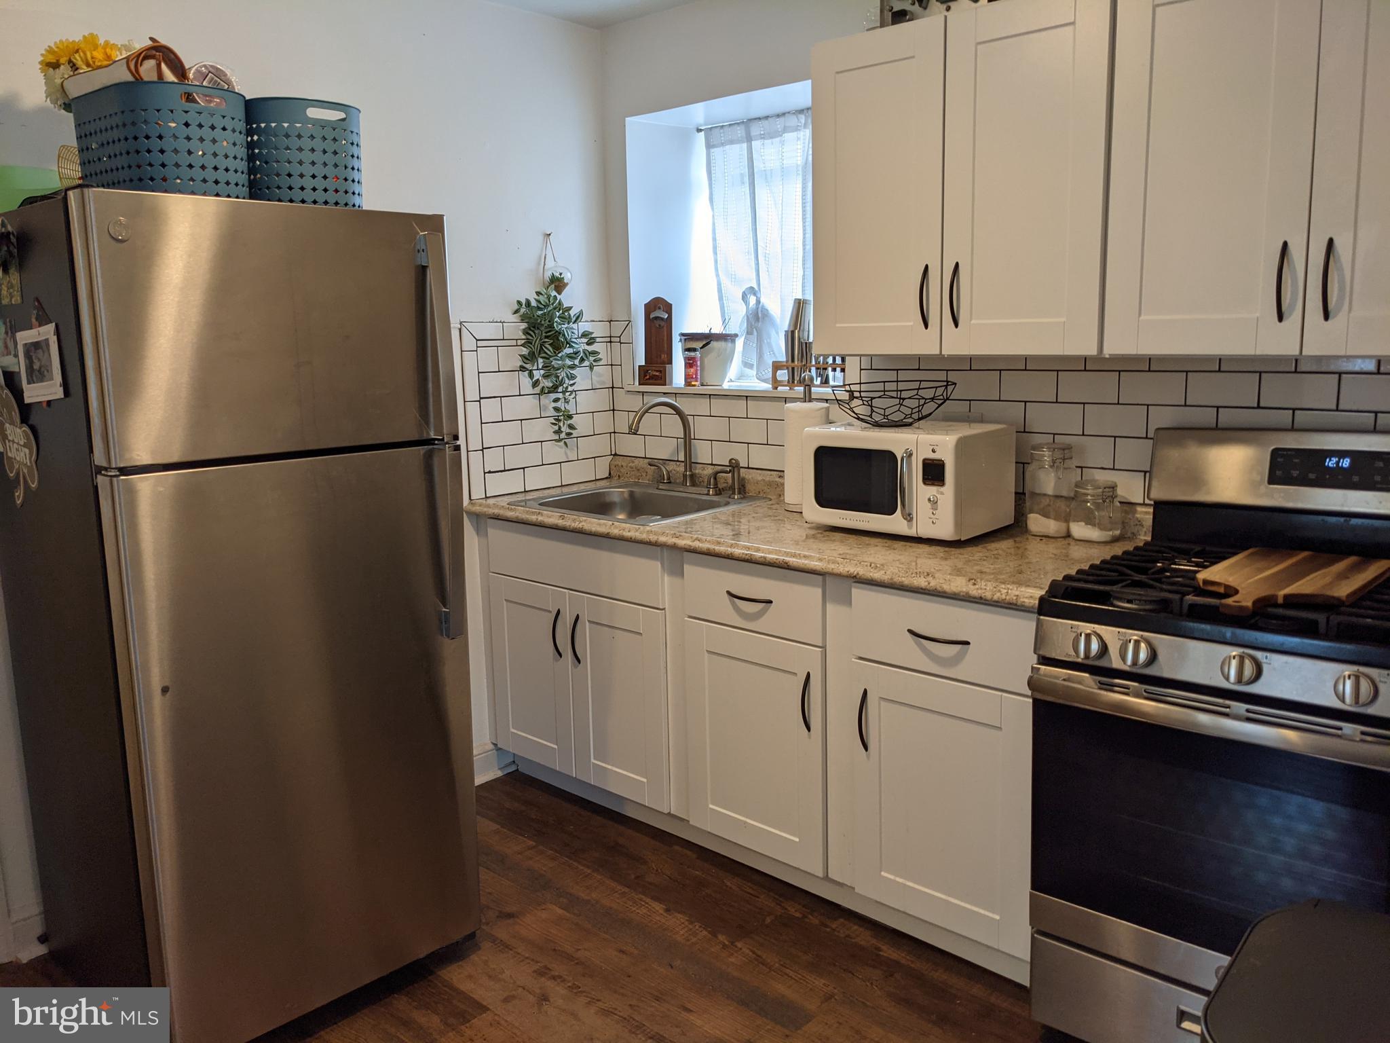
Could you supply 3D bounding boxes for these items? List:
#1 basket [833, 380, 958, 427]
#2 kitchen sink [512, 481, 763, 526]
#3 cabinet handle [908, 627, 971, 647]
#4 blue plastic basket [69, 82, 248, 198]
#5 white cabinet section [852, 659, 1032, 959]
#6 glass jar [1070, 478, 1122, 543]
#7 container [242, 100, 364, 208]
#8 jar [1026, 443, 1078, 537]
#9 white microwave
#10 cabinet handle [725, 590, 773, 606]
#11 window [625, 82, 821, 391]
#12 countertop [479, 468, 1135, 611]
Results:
[{"bbox_3d":[0.520,-0.303,2.808,0.322,0.107,0.322,-1,10,0],"label":"basket"},{"bbox_3d":[-0.178,0.017,3.382,0.635,0.170,0.560,8,14,42],"label":"kitchen sink"},{"bbox_3d":[0.510,0.249,2.300,0.147,0.014,0.030,8,14,43],"label":"cabinet handle"},{"bbox_3d":[-1.038,-0.714,2.143,0.325,0.228,0.245,7,13,39],"label":"blue plastic basket"},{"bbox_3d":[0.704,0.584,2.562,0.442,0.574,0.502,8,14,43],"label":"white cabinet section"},{"bbox_3d":[0.972,-0.023,2.631,0.110,0.138,0.113,0,10,6],"label":"glass jar"},{"bbox_3d":[-0.901,-0.787,2.430,0.330,0.250,0.250,8,14,42],"label":"container"},{"bbox_3d":[0.888,-0.075,2.696,0.110,0.222,0.113,0,10,6],"label":"jar"},{"bbox_3d":[0.545,-0.111,2.804,0.450,0.268,0.325,7,13,39],"label":"white microwave"},{"bbox_3d":[0.127,0.188,2.653,0.147,0.014,0.030,8,14,43],"label":"cabinet handle"},{"bbox_3d":[0.216,-0.881,3.504,0.890,0.890,0.320,8,14,42],"label":"window"},{"bbox_3d":[0.192,-0.030,3.028,1.905,0.125,0.645,8,14,42],"label":"countertop"}]

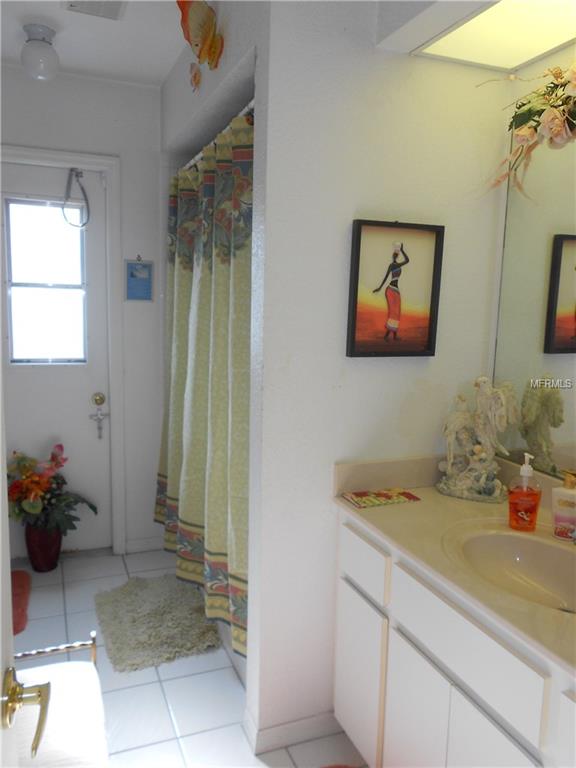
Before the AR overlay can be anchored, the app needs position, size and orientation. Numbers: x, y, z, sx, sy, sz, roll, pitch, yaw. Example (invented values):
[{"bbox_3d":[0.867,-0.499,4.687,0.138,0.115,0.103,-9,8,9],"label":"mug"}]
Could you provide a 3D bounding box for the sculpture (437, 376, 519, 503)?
[{"bbox_3d":[0.600,0.165,1.815,0.242,0.375,0.165,4,9,19],"label":"sculpture"}]

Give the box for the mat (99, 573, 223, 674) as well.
[{"bbox_3d":[-0.600,1.022,2.597,0.460,0.035,0.710,-2,9,-22],"label":"mat"}]

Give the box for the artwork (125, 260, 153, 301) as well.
[{"bbox_3d":[-0.781,-0.544,3.042,0.143,0.205,0.015,-2,9,-22],"label":"artwork"}]

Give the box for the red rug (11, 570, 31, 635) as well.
[{"bbox_3d":[-1.427,1.012,2.621,0.470,0.020,0.580,-2,9,-23],"label":"red rug"}]

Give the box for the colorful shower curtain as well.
[{"bbox_3d":[-0.389,-0.063,2.489,0.130,1.820,1.450,-2,9,-22],"label":"colorful shower curtain"}]

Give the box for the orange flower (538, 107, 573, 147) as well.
[{"bbox_3d":[0.738,-0.712,1.593,0.090,0.102,0.080,6,10,30],"label":"orange flower"}]

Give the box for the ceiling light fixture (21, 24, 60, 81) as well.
[{"bbox_3d":[-1.014,-1.346,2.367,0.157,0.198,0.157,-2,9,-22],"label":"ceiling light fixture"}]

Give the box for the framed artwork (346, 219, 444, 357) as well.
[{"bbox_3d":[0.329,-0.282,1.740,0.314,0.393,0.022,-2,9,-22],"label":"framed artwork"}]

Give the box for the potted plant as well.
[{"bbox_3d":[-1.215,0.635,2.963,0.450,0.665,0.350,-2,9,-22],"label":"potted plant"}]

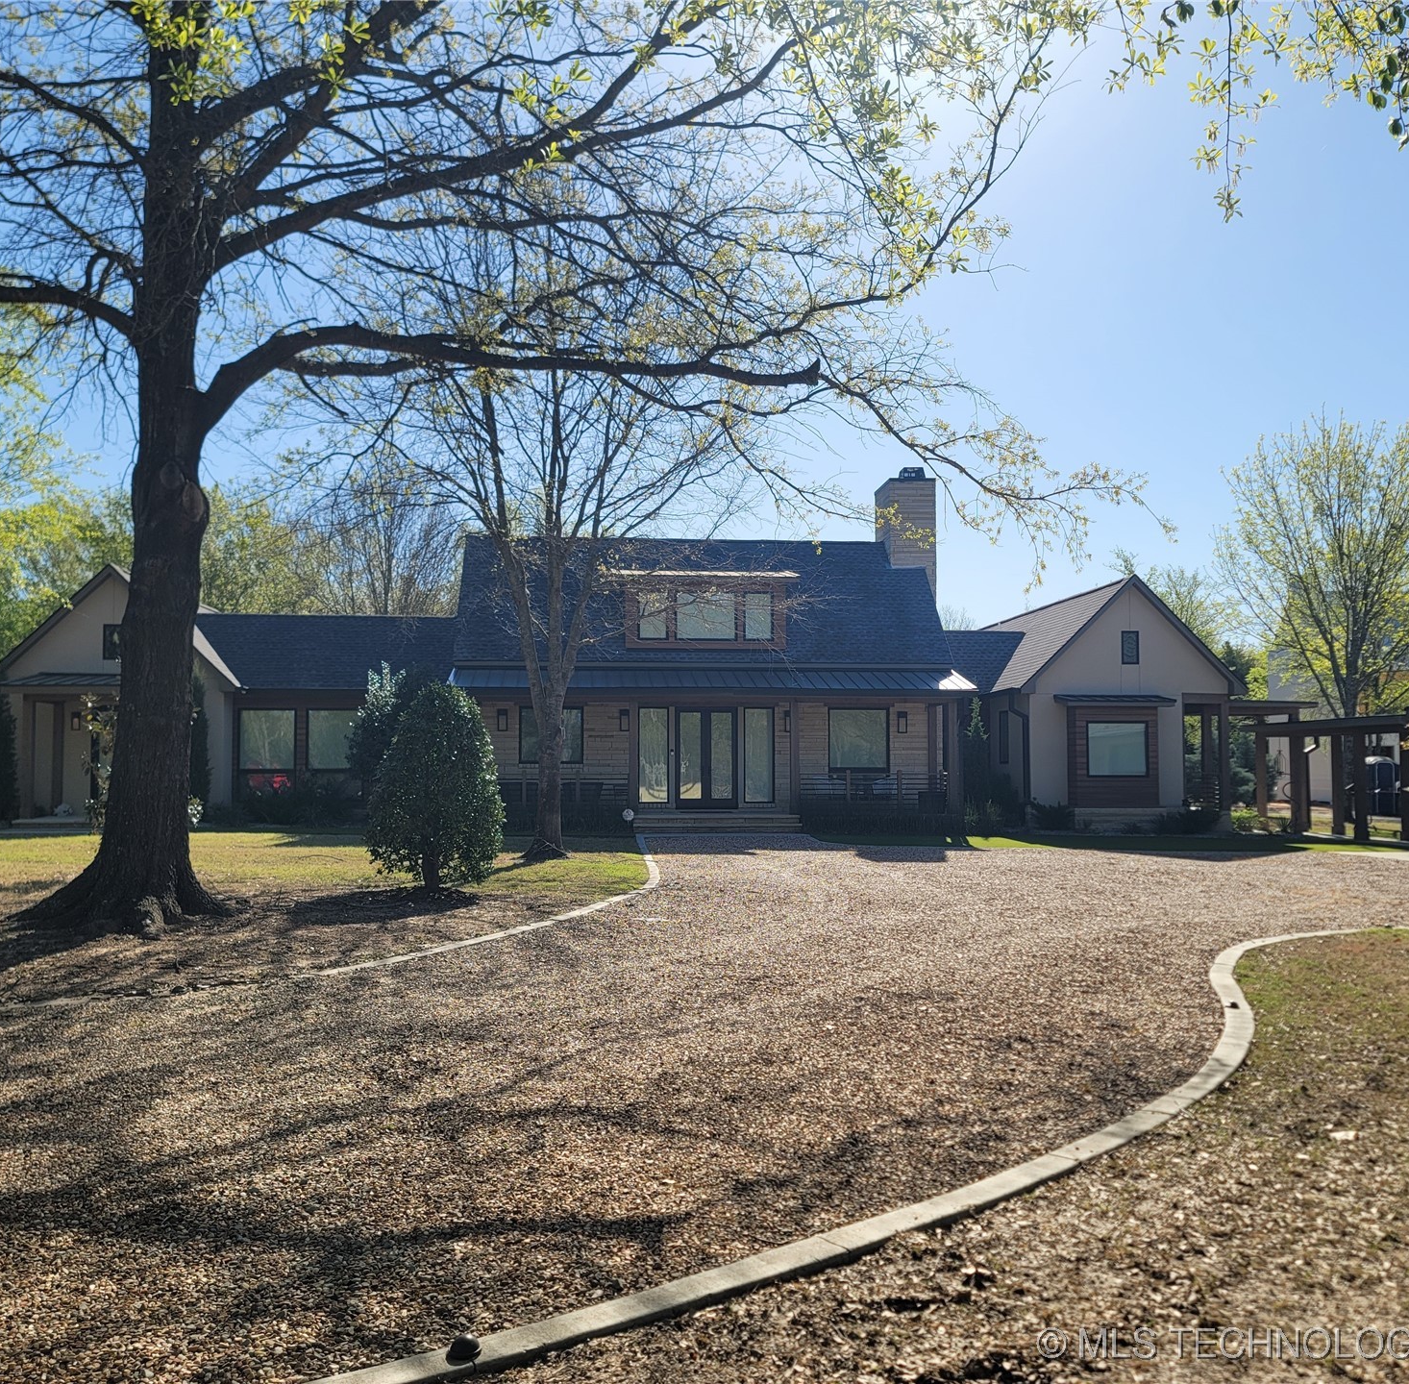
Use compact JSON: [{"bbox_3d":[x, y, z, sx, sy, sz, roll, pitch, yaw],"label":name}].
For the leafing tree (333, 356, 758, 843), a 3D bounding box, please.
[{"bbox_3d":[-2.711,-1.575,23.059,7.180,8.640,6.820,0,-3,-7],"label":"leafing tree"}]

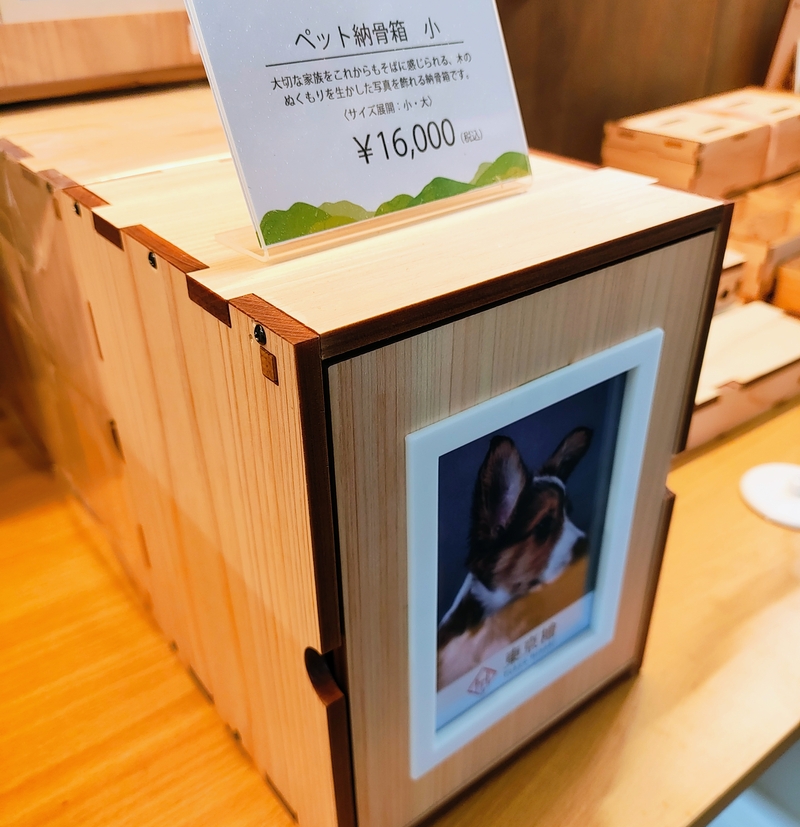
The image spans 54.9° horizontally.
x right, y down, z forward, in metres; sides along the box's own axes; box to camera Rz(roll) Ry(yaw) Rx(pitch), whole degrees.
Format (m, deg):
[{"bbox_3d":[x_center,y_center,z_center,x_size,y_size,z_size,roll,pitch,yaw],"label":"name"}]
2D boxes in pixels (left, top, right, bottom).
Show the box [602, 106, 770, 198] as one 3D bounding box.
[{"bbox_3d":[0.255,-0.233,0.694,0.102,0.050,0.101,-22,37,-30],"label":"box"}]

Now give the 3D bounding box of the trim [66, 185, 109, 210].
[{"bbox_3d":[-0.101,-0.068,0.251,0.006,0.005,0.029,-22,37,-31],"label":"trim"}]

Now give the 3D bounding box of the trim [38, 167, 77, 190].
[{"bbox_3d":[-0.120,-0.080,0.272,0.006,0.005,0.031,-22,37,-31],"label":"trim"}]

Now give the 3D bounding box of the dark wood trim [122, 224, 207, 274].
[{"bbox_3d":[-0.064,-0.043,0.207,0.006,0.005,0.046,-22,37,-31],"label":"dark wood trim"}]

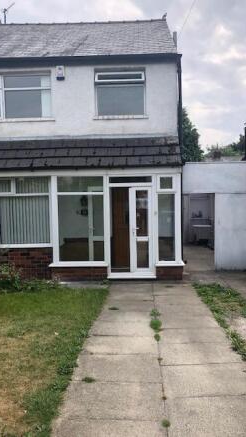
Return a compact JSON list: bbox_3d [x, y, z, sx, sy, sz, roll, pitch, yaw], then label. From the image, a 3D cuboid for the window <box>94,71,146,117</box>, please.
[{"bbox_3d":[-0.058,-3.082,8.728,1.217,1.143,0.120,-1,2,2],"label":"window"}]

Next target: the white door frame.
[{"bbox_3d":[0.218,0.299,8.200,1.081,2.175,0.110,-1,2,2],"label":"white door frame"}]

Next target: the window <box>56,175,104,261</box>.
[{"bbox_3d":[-0.986,0.027,8.230,1.157,2.009,0.100,-1,2,2],"label":"window"}]

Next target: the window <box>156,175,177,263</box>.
[{"bbox_3d":[1.010,0.007,8.166,0.497,2.032,0.100,-1,2,2],"label":"window"}]

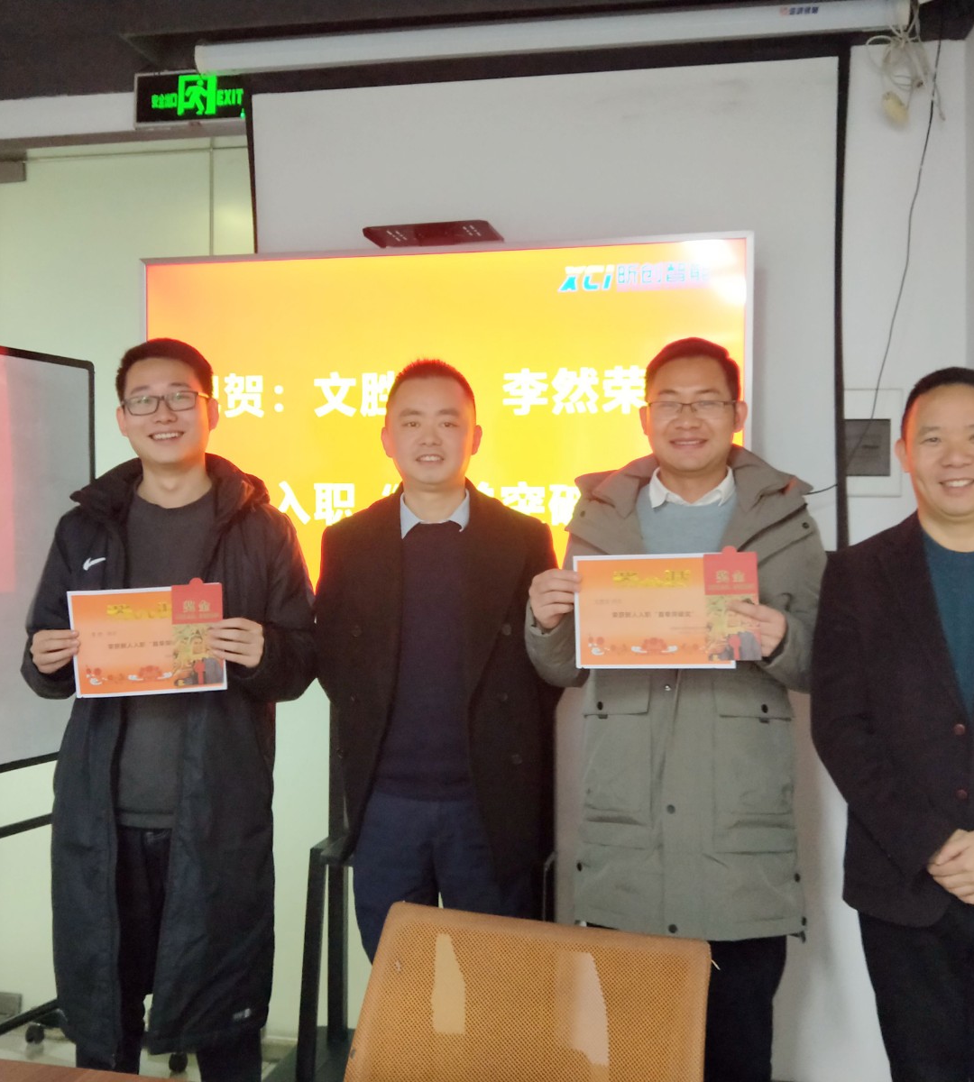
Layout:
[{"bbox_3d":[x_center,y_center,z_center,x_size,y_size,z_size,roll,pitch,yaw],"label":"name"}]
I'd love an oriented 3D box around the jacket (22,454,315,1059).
[{"bbox_3d":[-0.602,0.405,1.980,0.560,1.150,0.400,0,0,-8],"label":"jacket"}]

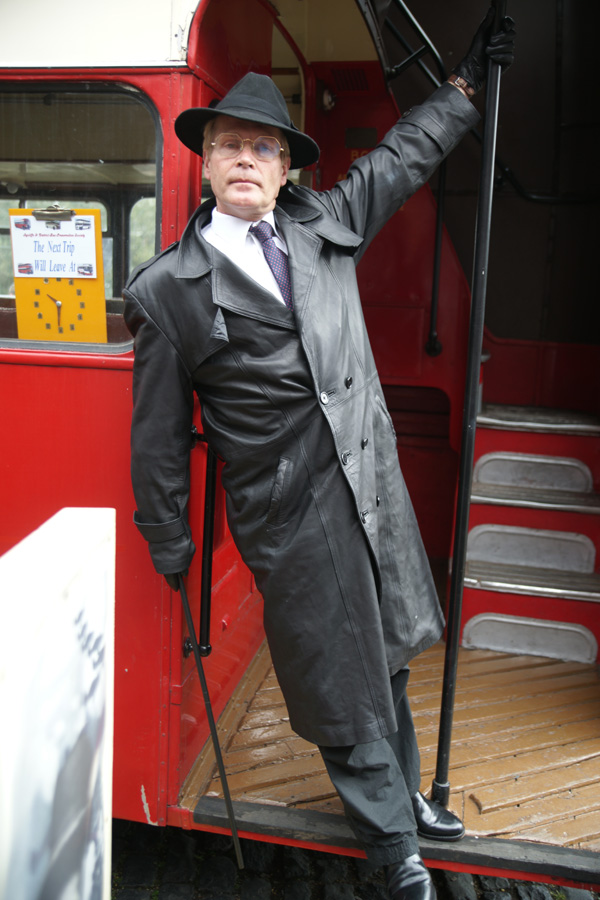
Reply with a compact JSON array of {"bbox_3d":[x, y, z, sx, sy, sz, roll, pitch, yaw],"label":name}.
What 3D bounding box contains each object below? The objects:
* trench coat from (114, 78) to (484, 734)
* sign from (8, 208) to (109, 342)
[{"bbox_3d":[0.038,-0.051,1.815,0.740,1.380,0.460,-4,13,-16],"label":"trench coat"},{"bbox_3d":[-0.588,-0.424,2.134,0.232,0.320,0.018,3,14,9],"label":"sign"}]

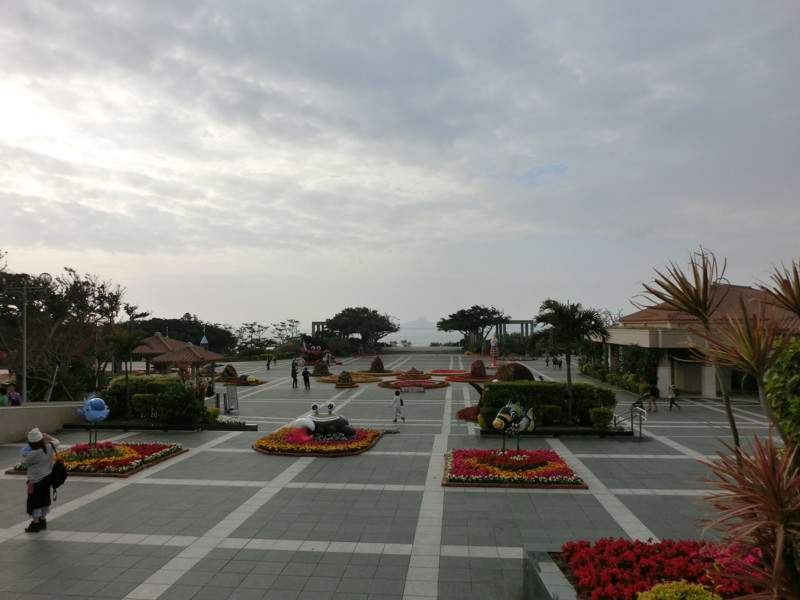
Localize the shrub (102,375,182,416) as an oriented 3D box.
[{"bbox_3d":[-9.700,3.620,20.900,2.650,1.500,1.700,0,-3,6],"label":"shrub"}]

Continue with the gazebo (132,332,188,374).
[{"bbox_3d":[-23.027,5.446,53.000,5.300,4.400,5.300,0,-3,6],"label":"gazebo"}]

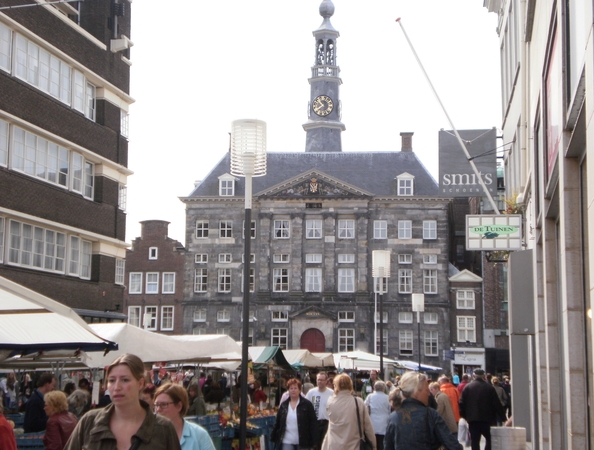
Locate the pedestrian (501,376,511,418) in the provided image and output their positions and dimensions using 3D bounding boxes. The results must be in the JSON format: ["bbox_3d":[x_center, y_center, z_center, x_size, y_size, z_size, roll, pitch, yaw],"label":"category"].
[{"bbox_3d":[5.794,5.016,28.075,0.480,1.680,0.360,0,-8,6],"label":"pedestrian"}]

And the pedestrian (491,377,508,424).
[{"bbox_3d":[5.168,4.740,26.093,0.500,1.640,0.360,0,-8,6],"label":"pedestrian"}]

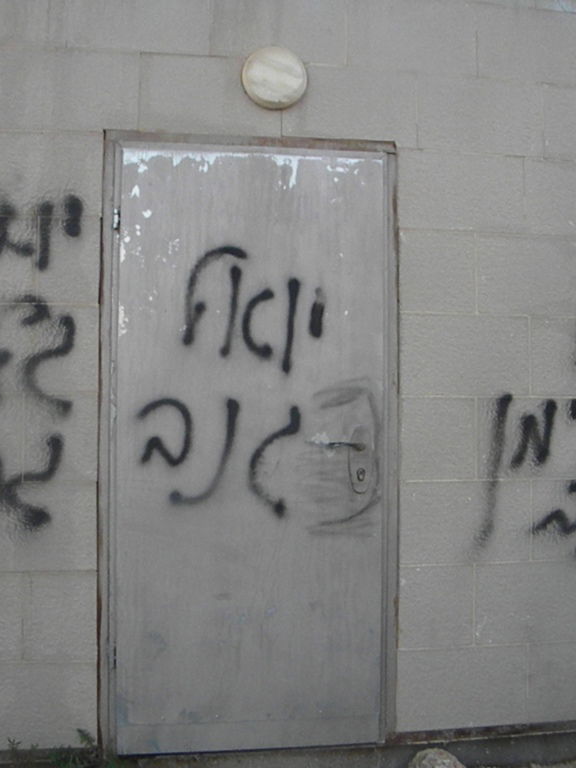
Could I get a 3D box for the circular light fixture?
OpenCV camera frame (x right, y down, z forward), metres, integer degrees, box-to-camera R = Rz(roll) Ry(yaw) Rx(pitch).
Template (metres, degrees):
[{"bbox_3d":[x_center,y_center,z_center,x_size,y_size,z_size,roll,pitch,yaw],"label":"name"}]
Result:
[{"bbox_3d":[-0.050,-1.062,2.880,0.228,0.228,0.085,1,-3,-8],"label":"circular light fixture"}]

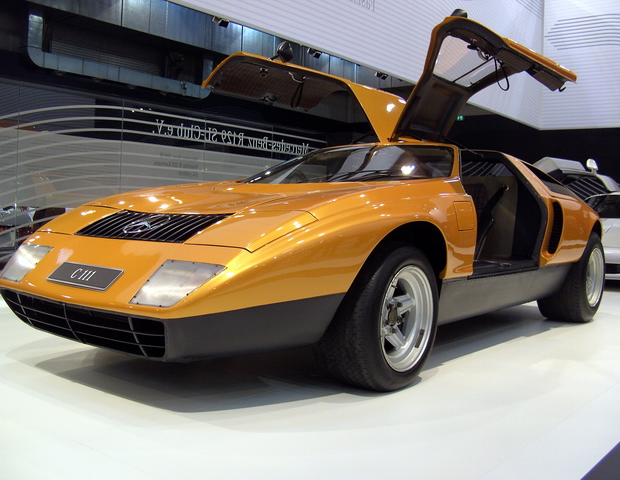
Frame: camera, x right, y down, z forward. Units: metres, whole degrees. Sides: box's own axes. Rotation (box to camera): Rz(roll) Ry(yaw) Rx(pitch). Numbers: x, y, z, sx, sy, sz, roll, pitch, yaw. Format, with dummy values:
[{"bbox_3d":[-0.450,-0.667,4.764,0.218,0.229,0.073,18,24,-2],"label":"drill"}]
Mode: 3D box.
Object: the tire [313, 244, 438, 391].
[{"bbox_3d":[0.283,0.299,2.724,0.270,0.565,0.565,4,3,37],"label":"tire"}]

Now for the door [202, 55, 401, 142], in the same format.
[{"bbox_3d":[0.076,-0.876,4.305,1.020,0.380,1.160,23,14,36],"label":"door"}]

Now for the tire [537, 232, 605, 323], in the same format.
[{"bbox_3d":[1.853,0.261,4.822,0.320,0.600,0.600,4,3,38],"label":"tire"}]

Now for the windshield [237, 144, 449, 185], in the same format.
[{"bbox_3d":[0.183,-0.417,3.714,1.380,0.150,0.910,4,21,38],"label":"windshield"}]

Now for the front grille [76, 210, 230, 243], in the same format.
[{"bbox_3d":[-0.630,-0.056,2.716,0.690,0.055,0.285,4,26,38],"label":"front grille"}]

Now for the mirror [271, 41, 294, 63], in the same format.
[{"bbox_3d":[-0.163,-1.144,4.147,0.120,0.135,0.110,4,3,38],"label":"mirror"}]

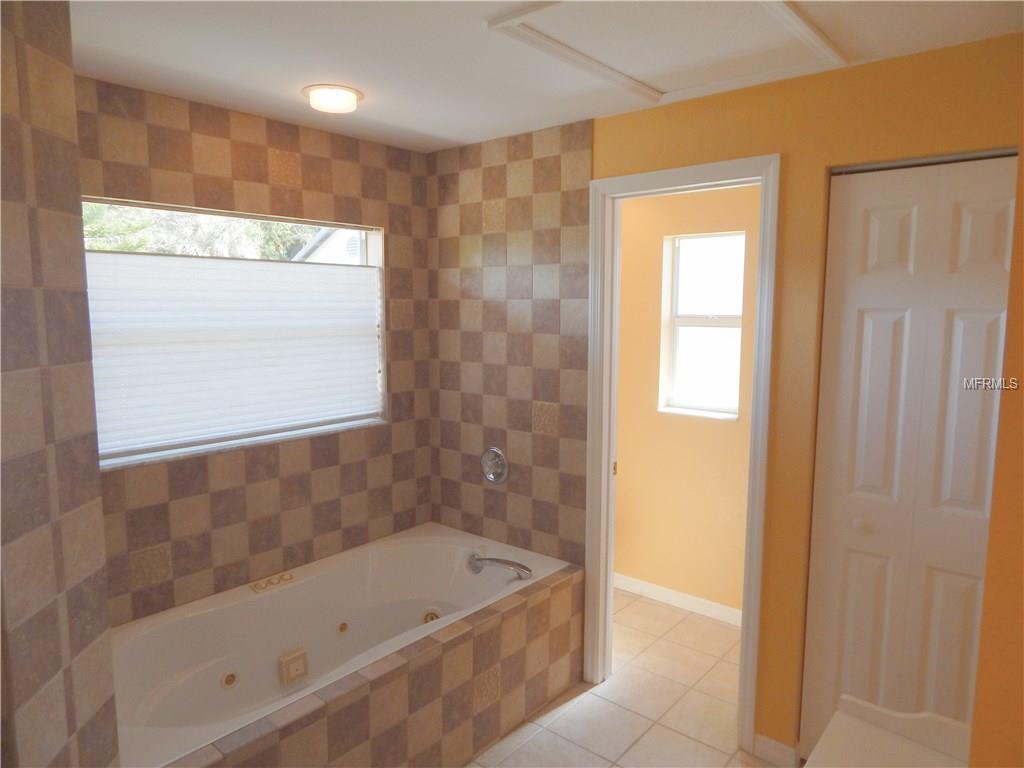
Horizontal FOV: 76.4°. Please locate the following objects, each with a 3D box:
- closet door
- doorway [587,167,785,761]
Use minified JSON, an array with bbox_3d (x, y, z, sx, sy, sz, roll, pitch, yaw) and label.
[{"bbox_3d":[1.262,0.372,2.049,0.573,2.083,0.100,6,9,40],"label":"closet door"},{"bbox_3d":[0.650,0.271,2.584,0.755,2.162,0.145,6,9,40],"label":"doorway"}]

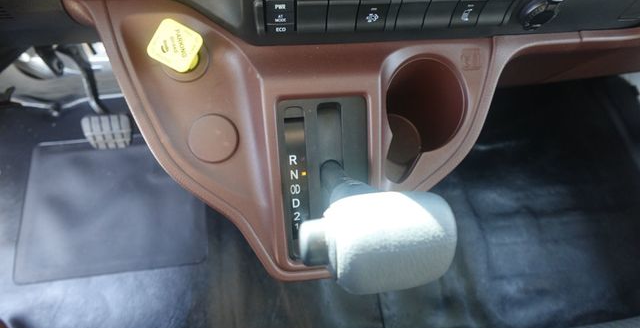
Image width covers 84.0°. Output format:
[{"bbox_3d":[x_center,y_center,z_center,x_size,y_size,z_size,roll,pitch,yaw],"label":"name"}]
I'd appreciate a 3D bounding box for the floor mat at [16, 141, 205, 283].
[{"bbox_3d":[-0.438,0.080,0.777,0.370,0.012,0.311,-5,68,-8],"label":"floor mat"}]

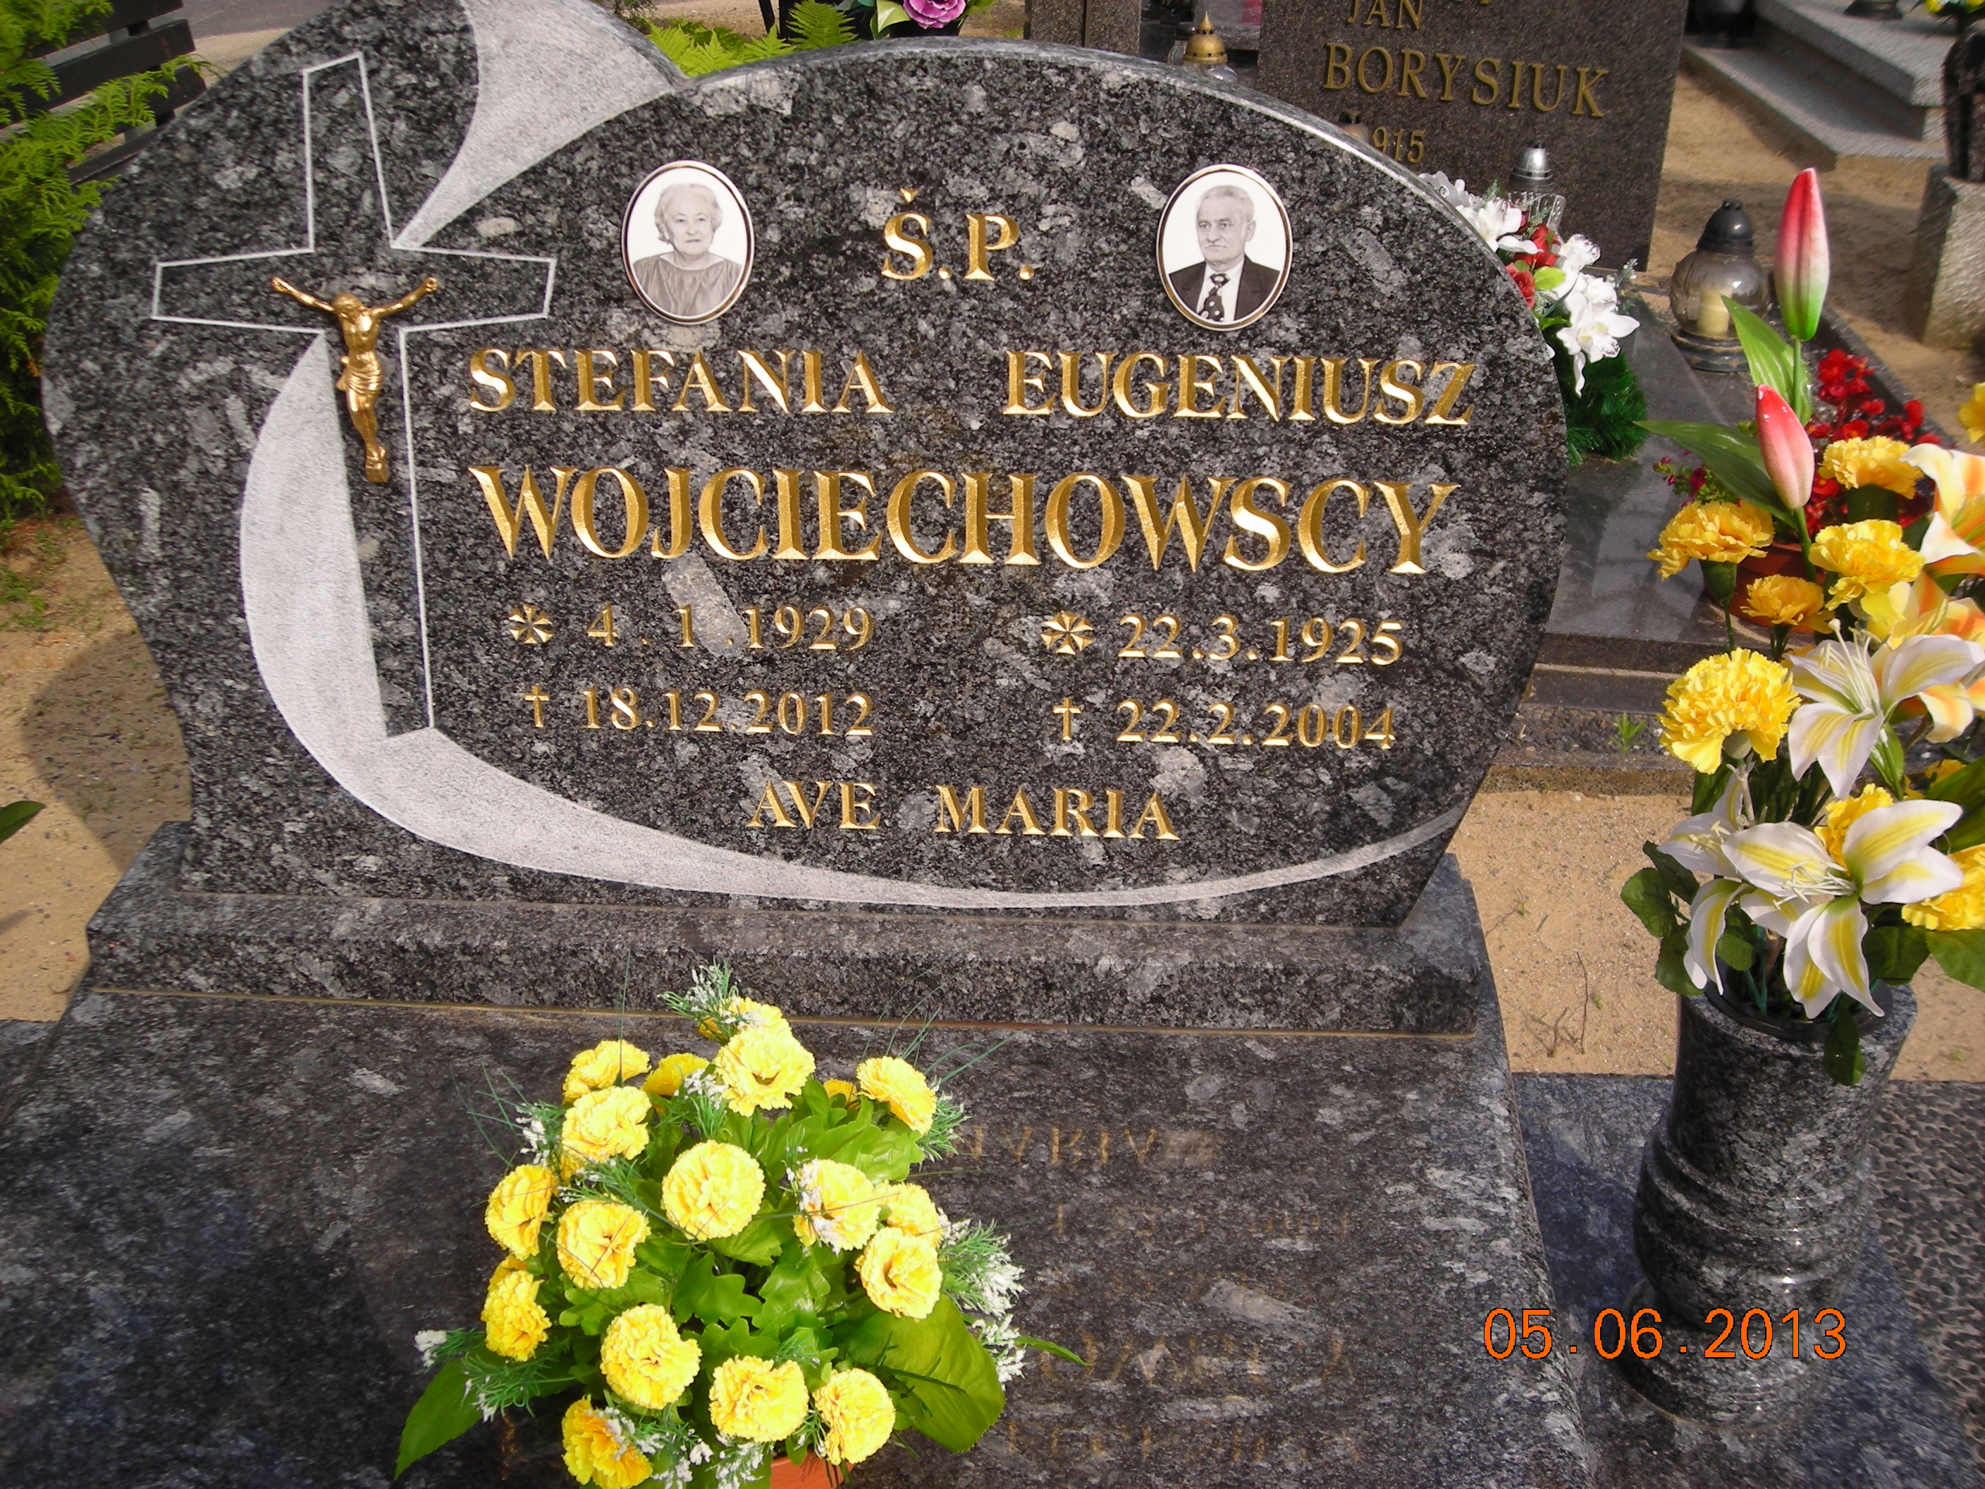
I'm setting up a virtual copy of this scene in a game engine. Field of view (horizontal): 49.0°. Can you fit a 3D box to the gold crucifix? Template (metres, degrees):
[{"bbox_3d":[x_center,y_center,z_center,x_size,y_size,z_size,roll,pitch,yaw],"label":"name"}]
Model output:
[{"bbox_3d":[-0.391,-0.222,1.349,0.103,0.126,0.026,1,25,3],"label":"gold crucifix"}]

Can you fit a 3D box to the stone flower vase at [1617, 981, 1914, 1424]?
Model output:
[{"bbox_3d":[0.482,0.277,1.371,0.139,0.280,0.139,1,26,3],"label":"stone flower vase"}]

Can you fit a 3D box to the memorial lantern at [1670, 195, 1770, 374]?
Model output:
[{"bbox_3d":[1.118,-0.705,3.340,0.150,0.243,0.150,1,26,3],"label":"memorial lantern"}]

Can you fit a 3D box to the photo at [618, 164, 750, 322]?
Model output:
[{"bbox_3d":[-0.183,-0.299,1.308,0.080,0.100,0.011,1,25,3],"label":"photo"}]

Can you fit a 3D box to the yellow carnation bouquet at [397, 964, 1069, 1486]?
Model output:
[{"bbox_3d":[-0.116,0.262,1.023,0.290,0.285,0.260,1,26,3],"label":"yellow carnation bouquet"}]

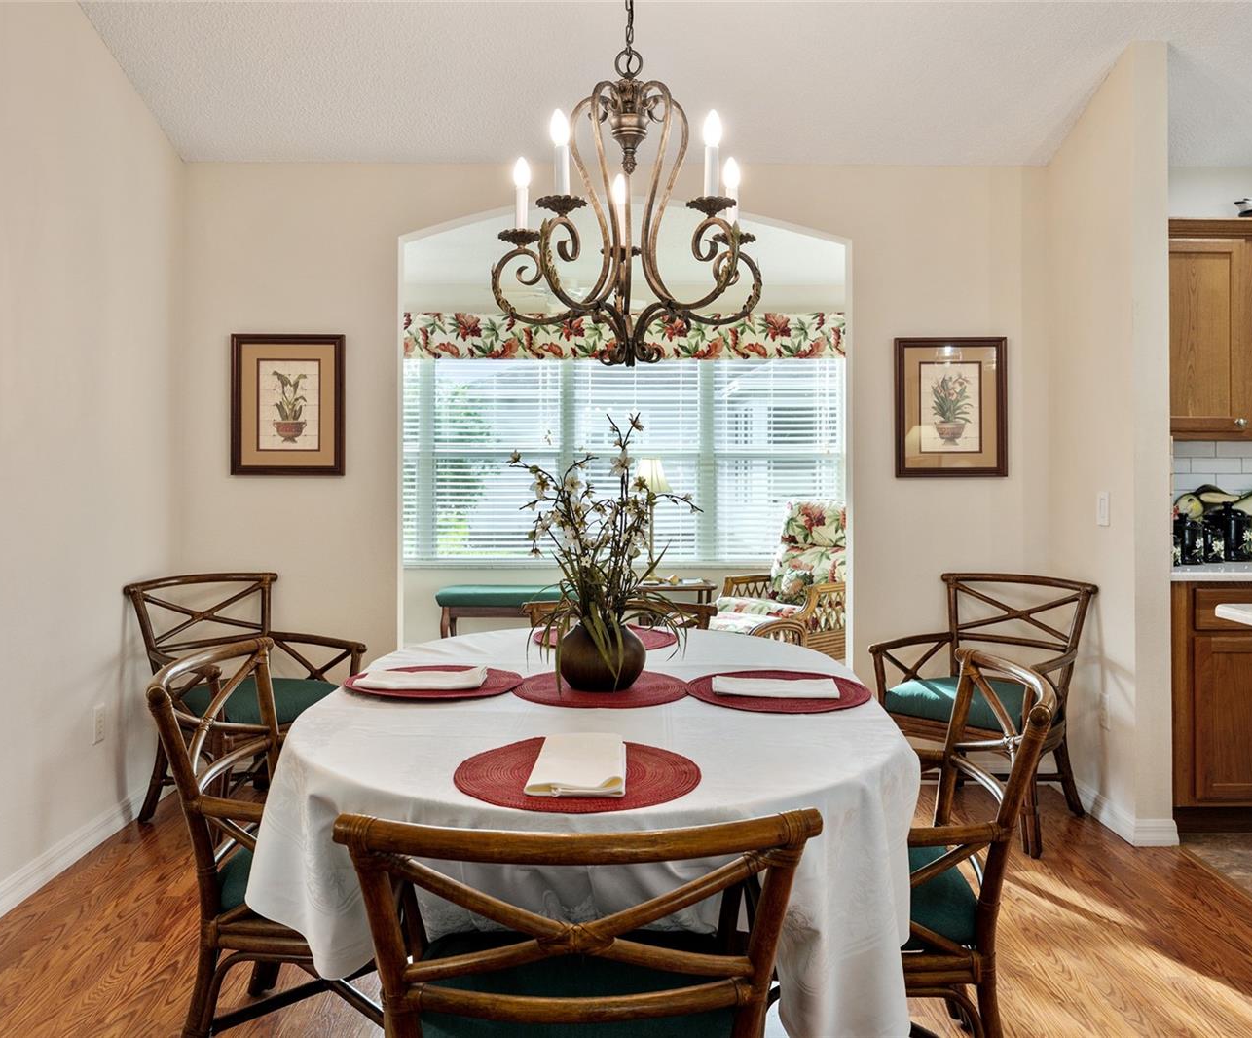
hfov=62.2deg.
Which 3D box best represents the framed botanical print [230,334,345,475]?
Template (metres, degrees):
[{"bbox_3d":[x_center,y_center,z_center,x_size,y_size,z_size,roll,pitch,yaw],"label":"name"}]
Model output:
[{"bbox_3d":[-1.320,-0.445,4.060,0.447,0.555,0.030,0,2,0],"label":"framed botanical print"}]

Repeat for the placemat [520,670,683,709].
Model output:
[{"bbox_3d":[-0.055,0.388,2.370,0.398,0.012,0.398,0,2,0],"label":"placemat"}]

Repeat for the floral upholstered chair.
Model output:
[{"bbox_3d":[0.990,0.430,5.950,0.970,1.060,0.760,-2,3,-38],"label":"floral upholstered chair"}]

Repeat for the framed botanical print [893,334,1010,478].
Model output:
[{"bbox_3d":[1.275,-0.436,4.070,0.440,0.553,0.030,0,2,0],"label":"framed botanical print"}]

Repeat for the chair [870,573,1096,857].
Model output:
[{"bbox_3d":[1.295,0.650,3.735,0.590,0.830,0.640,2,3,37],"label":"chair"}]

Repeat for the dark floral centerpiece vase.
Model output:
[{"bbox_3d":[-0.050,0.074,2.400,0.420,0.630,0.380,0,2,0],"label":"dark floral centerpiece vase"}]

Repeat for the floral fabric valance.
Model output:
[{"bbox_3d":[-0.020,-1.180,6.700,3.000,0.315,0.120,0,2,0],"label":"floral fabric valance"}]

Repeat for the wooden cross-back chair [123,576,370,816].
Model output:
[{"bbox_3d":[-1.374,0.647,3.703,0.630,0.840,0.600,2,3,38],"label":"wooden cross-back chair"}]

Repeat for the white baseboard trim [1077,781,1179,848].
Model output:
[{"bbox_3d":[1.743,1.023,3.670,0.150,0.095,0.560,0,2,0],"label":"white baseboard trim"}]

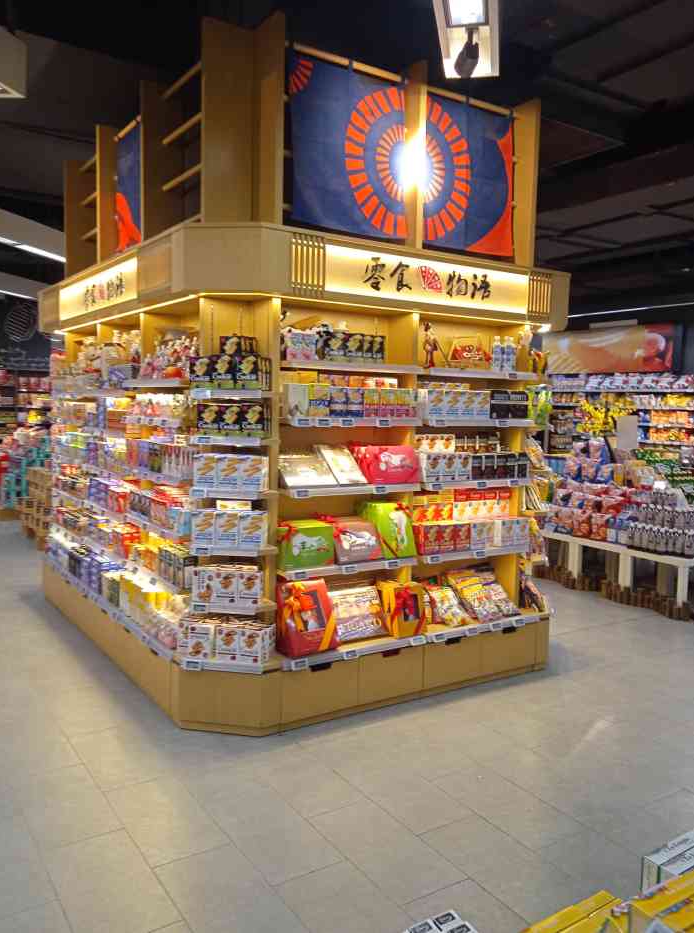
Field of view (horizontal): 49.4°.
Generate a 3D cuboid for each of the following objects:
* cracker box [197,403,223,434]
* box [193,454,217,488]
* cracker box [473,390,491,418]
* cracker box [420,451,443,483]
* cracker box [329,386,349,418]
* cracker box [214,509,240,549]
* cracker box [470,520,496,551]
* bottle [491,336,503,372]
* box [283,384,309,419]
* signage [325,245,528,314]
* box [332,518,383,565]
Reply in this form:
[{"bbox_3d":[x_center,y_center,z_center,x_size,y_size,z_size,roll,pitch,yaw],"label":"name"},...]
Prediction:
[{"bbox_3d":[-0.658,-0.218,3.645,0.111,0.159,0.054,2,5,11],"label":"cracker box"},{"bbox_3d":[-0.670,0.034,3.636,0.113,0.159,0.052,2,5,11],"label":"box"},{"bbox_3d":[0.760,-0.344,4.310,0.110,0.160,0.053,-2,6,-34],"label":"cracker box"},{"bbox_3d":[0.470,0.014,4.154,0.109,0.165,0.056,-2,6,-34],"label":"cracker box"},{"bbox_3d":[-0.054,-0.327,3.884,0.110,0.158,0.057,-2,6,-34],"label":"cracker box"},{"bbox_3d":[-0.588,0.319,3.750,0.118,0.187,0.055,2,5,10],"label":"cracker box"},{"bbox_3d":[0.787,0.414,4.527,0.166,0.167,0.060,-2,6,-34],"label":"cracker box"},{"bbox_3d":[0.904,-0.674,4.528,0.058,0.212,0.058,1,5,0],"label":"bottle"},{"bbox_3d":[-0.252,-0.323,3.751,0.115,0.162,0.058,-2,6,-34],"label":"box"},{"bbox_3d":[0.474,-0.970,3.985,1.389,0.216,0.040,-2,6,-34],"label":"signage"},{"bbox_3d":[0.029,0.400,3.964,0.270,0.195,0.100,-2,-4,-34],"label":"box"}]

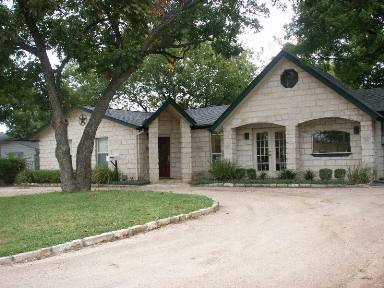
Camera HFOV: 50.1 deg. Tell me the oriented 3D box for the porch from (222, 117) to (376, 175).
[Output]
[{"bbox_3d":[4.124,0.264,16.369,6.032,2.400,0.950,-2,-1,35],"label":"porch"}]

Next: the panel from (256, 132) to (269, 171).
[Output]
[{"bbox_3d":[3.061,0.351,17.571,0.560,1.680,0.050,-2,-1,35],"label":"panel"}]

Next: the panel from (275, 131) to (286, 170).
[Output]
[{"bbox_3d":[3.755,0.300,17.085,0.560,1.680,0.050,-2,-1,35],"label":"panel"}]

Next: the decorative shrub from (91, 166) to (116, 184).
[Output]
[{"bbox_3d":[-4.378,1.558,20.300,1.250,0.870,1.050,-1,-1,11],"label":"decorative shrub"}]

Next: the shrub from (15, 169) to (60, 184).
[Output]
[{"bbox_3d":[-8.026,1.711,21.600,2.400,0.780,1.000,-1,-1,0],"label":"shrub"}]

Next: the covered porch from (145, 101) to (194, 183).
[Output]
[{"bbox_3d":[-1.148,-0.104,19.539,2.300,3.800,1.900,-1,-1,-9],"label":"covered porch"}]

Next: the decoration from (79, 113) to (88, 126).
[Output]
[{"bbox_3d":[-5.850,-1.293,22.109,0.680,0.680,0.060,-2,-1,35],"label":"decoration"}]

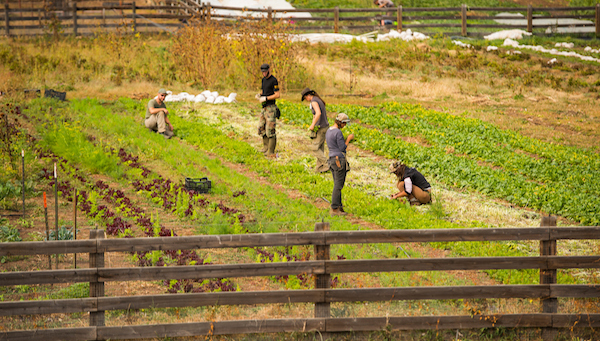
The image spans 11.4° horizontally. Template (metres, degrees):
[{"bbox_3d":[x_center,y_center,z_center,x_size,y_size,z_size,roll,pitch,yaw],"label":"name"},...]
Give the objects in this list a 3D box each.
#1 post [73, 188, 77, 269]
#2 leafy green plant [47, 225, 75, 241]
[{"bbox_3d":[-3.022,0.811,40.200,0.040,1.150,0.040,0,5,0],"label":"post"},{"bbox_3d":[-3.334,0.951,41.900,0.400,0.360,0.380,0,5,0],"label":"leafy green plant"}]

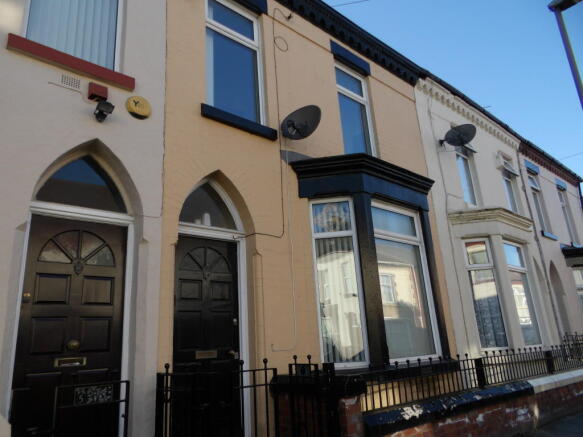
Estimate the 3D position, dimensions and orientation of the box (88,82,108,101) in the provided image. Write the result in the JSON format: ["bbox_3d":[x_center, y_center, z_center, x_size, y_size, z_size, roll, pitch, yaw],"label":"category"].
[{"bbox_3d":[-1.824,-1.174,3.790,0.165,0.110,0.100,10,-21,-40],"label":"box"}]

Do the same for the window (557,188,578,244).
[{"bbox_3d":[9.414,-0.036,13.819,0.950,1.900,0.130,10,-21,-40],"label":"window"}]

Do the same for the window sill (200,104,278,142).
[{"bbox_3d":[-0.640,-1.134,4.962,1.105,0.155,0.140,10,-21,-40],"label":"window sill"}]

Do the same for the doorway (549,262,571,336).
[{"bbox_3d":[7.324,2.330,11.120,0.910,2.400,0.250,10,-21,-40],"label":"doorway"}]

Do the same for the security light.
[{"bbox_3d":[-1.716,-0.966,3.712,0.160,0.200,0.160,10,-21,-40],"label":"security light"}]

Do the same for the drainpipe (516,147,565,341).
[{"bbox_3d":[6.646,0.654,10.843,0.090,5.600,0.100,10,-21,-40],"label":"drainpipe"}]

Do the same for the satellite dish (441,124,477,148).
[{"bbox_3d":[3.539,-1.746,8.428,0.580,0.510,0.320,-13,-19,30],"label":"satellite dish"}]

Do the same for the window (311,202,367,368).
[{"bbox_3d":[0.578,0.772,5.070,0.580,2.100,0.100,-3,-16,-3],"label":"window"}]

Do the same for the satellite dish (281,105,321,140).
[{"bbox_3d":[0.106,-1.221,5.073,0.570,0.500,0.320,-12,-18,28],"label":"satellite dish"}]

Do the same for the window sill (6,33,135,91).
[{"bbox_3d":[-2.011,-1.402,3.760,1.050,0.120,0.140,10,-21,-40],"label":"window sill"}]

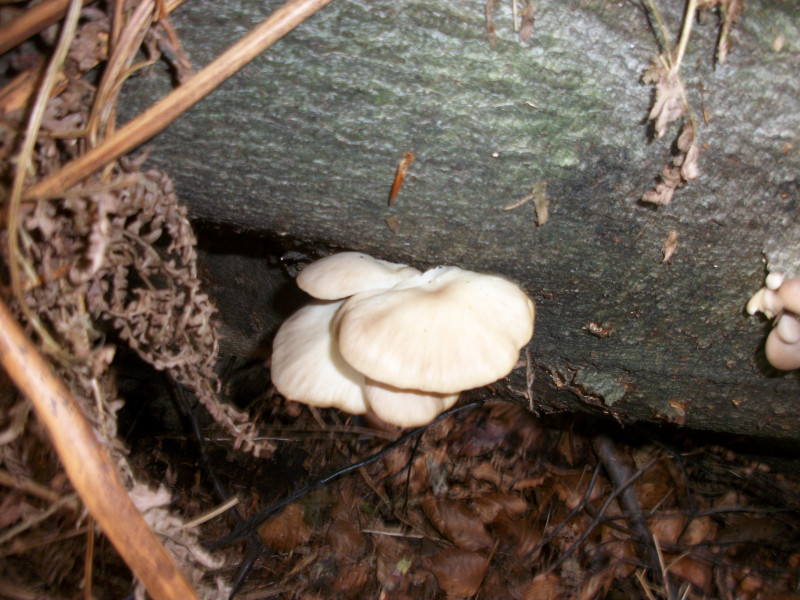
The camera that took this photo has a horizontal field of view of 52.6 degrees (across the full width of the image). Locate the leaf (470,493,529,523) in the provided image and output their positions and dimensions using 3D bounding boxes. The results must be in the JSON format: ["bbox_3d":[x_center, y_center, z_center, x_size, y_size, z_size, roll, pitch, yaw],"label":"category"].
[{"bbox_3d":[0.082,0.169,0.662,0.046,0.010,0.022,-3,39,-6],"label":"leaf"}]

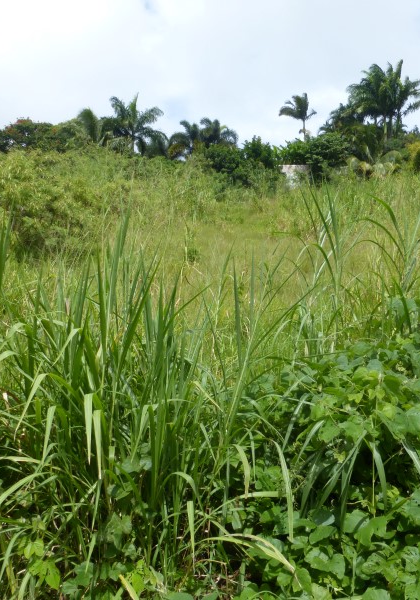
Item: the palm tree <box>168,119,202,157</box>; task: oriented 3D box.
[{"bbox_3d":[-2.880,-18.650,68.000,4.400,4.940,4.400,0,7,0],"label":"palm tree"}]

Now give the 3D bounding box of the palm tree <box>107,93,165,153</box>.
[{"bbox_3d":[-7.220,-16.570,56.000,5.400,6.690,5.400,0,7,0],"label":"palm tree"}]

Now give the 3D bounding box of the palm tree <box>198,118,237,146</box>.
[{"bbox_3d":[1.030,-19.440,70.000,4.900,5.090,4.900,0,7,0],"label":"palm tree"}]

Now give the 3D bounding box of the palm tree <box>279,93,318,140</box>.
[{"bbox_3d":[9.840,-19.630,65.000,4.400,7.420,4.400,0,7,0],"label":"palm tree"}]

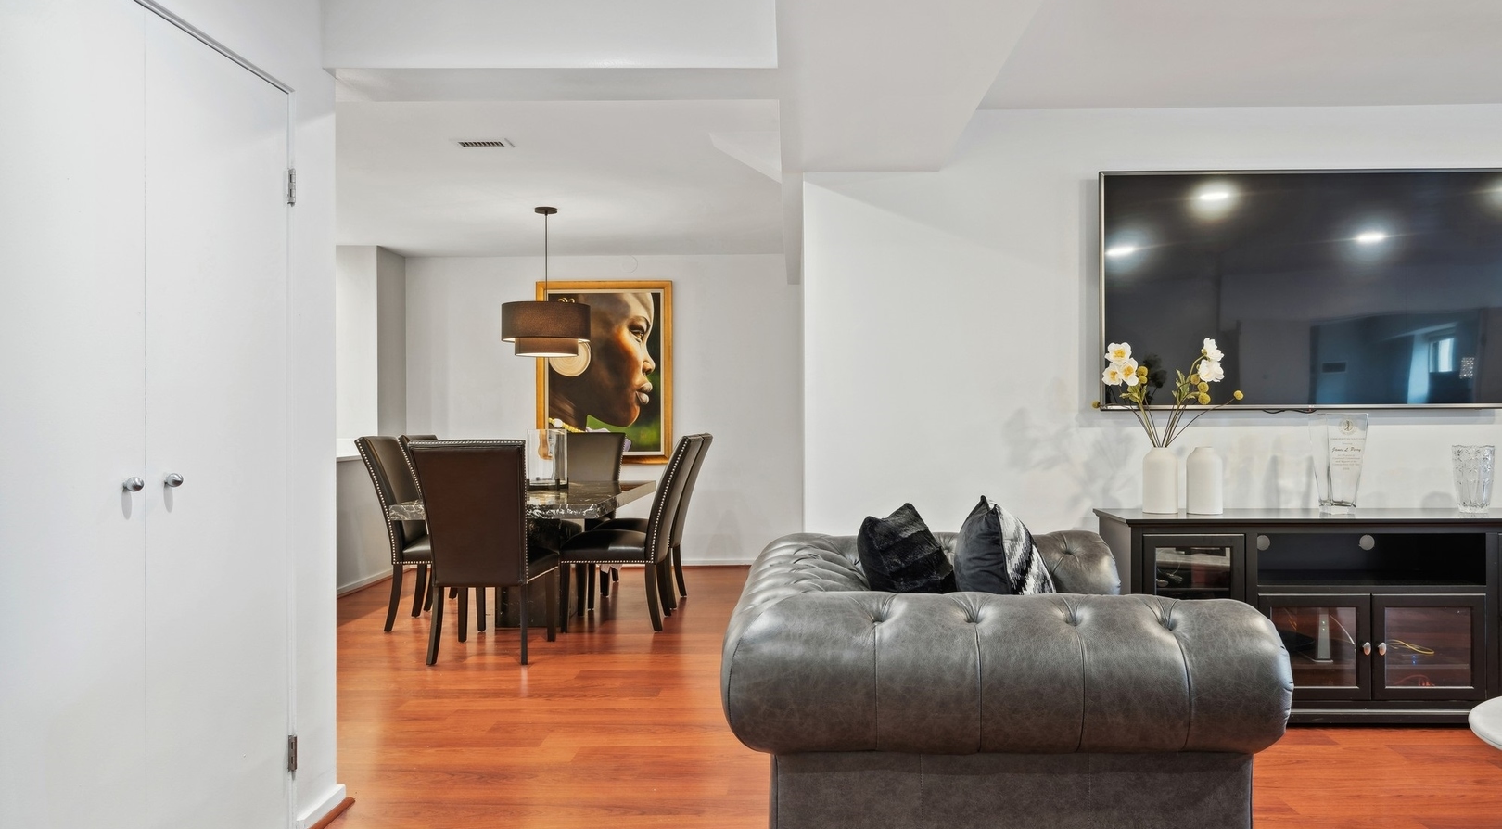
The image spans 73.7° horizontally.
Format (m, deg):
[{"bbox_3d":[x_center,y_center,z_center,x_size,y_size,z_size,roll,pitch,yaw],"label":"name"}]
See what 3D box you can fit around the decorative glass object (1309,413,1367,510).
[{"bbox_3d":[2.287,0.191,3.891,0.155,0.385,0.145,0,0,2],"label":"decorative glass object"}]

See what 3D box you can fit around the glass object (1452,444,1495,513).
[{"bbox_3d":[2.824,0.253,3.924,0.132,0.262,0.132,0,0,2],"label":"glass object"}]

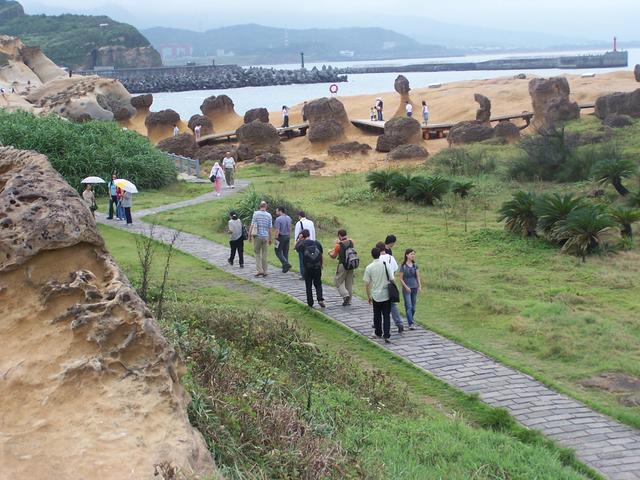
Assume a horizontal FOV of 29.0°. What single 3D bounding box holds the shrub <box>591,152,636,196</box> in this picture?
[{"bbox_3d":[11.389,-2.447,47.891,1.750,1.500,1.750,1,9,18],"label":"shrub"}]

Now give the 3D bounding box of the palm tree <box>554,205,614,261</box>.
[{"bbox_3d":[7.004,-0.225,32.800,1.550,1.300,1.550,-2,8,0],"label":"palm tree"}]

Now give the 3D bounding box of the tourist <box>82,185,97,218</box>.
[{"bbox_3d":[-9.195,-1.556,49.386,0.520,1.570,0.400,-4,9,-14],"label":"tourist"}]

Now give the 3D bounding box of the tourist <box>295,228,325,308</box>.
[{"bbox_3d":[-0.231,0.615,27.200,0.620,1.700,0.500,-4,9,-14],"label":"tourist"}]

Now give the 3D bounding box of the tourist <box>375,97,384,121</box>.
[{"bbox_3d":[4.513,-9.851,93.880,0.450,1.660,0.520,-3,9,-11],"label":"tourist"}]

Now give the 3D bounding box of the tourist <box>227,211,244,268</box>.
[{"bbox_3d":[-2.308,-0.005,34.188,0.460,1.550,0.400,-7,10,-33],"label":"tourist"}]

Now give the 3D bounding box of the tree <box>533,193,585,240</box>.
[{"bbox_3d":[7.006,-0.673,36.095,1.650,1.450,1.650,1,9,18],"label":"tree"}]

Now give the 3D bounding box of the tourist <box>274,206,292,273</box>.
[{"bbox_3d":[-0.949,0.004,32.077,0.470,1.700,0.420,-6,9,-27],"label":"tourist"}]

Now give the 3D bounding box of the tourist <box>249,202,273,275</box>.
[{"bbox_3d":[-1.467,-0.037,30.800,0.600,1.830,0.380,-4,9,-14],"label":"tourist"}]

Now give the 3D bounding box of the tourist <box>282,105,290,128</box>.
[{"bbox_3d":[-2.380,-8.738,88.000,0.450,1.560,0.480,-1,8,8],"label":"tourist"}]

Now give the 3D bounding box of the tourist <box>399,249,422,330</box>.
[{"bbox_3d":[1.792,0.991,24.483,0.460,1.610,0.360,-5,9,-20],"label":"tourist"}]

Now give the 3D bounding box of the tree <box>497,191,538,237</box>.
[{"bbox_3d":[6.040,-0.802,37.500,1.400,1.250,1.400,-2,8,0],"label":"tree"}]

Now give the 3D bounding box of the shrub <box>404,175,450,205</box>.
[{"bbox_3d":[4.261,-2.061,49.217,1.800,1.150,1.700,-2,8,0],"label":"shrub"}]

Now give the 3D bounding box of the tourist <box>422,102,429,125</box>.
[{"bbox_3d":[6.984,-8.374,82.000,0.420,1.580,0.420,-1,8,5],"label":"tourist"}]

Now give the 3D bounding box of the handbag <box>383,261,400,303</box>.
[{"bbox_3d":[1.319,0.762,22.750,0.200,0.740,0.340,4,10,35],"label":"handbag"}]

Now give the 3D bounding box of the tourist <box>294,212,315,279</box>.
[{"bbox_3d":[-0.369,0.176,31.275,0.520,1.720,0.380,-4,9,-17],"label":"tourist"}]

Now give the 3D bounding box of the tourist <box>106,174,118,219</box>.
[{"bbox_3d":[-8.061,-1.645,48.078,0.500,1.690,0.400,-2,8,-3],"label":"tourist"}]

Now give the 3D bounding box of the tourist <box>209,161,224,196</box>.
[{"bbox_3d":[-4.763,-2.821,57.000,0.680,1.580,0.420,0,9,15],"label":"tourist"}]

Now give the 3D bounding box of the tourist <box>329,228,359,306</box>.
[{"bbox_3d":[0.518,0.595,27.300,0.580,1.690,0.550,-9,10,-38],"label":"tourist"}]

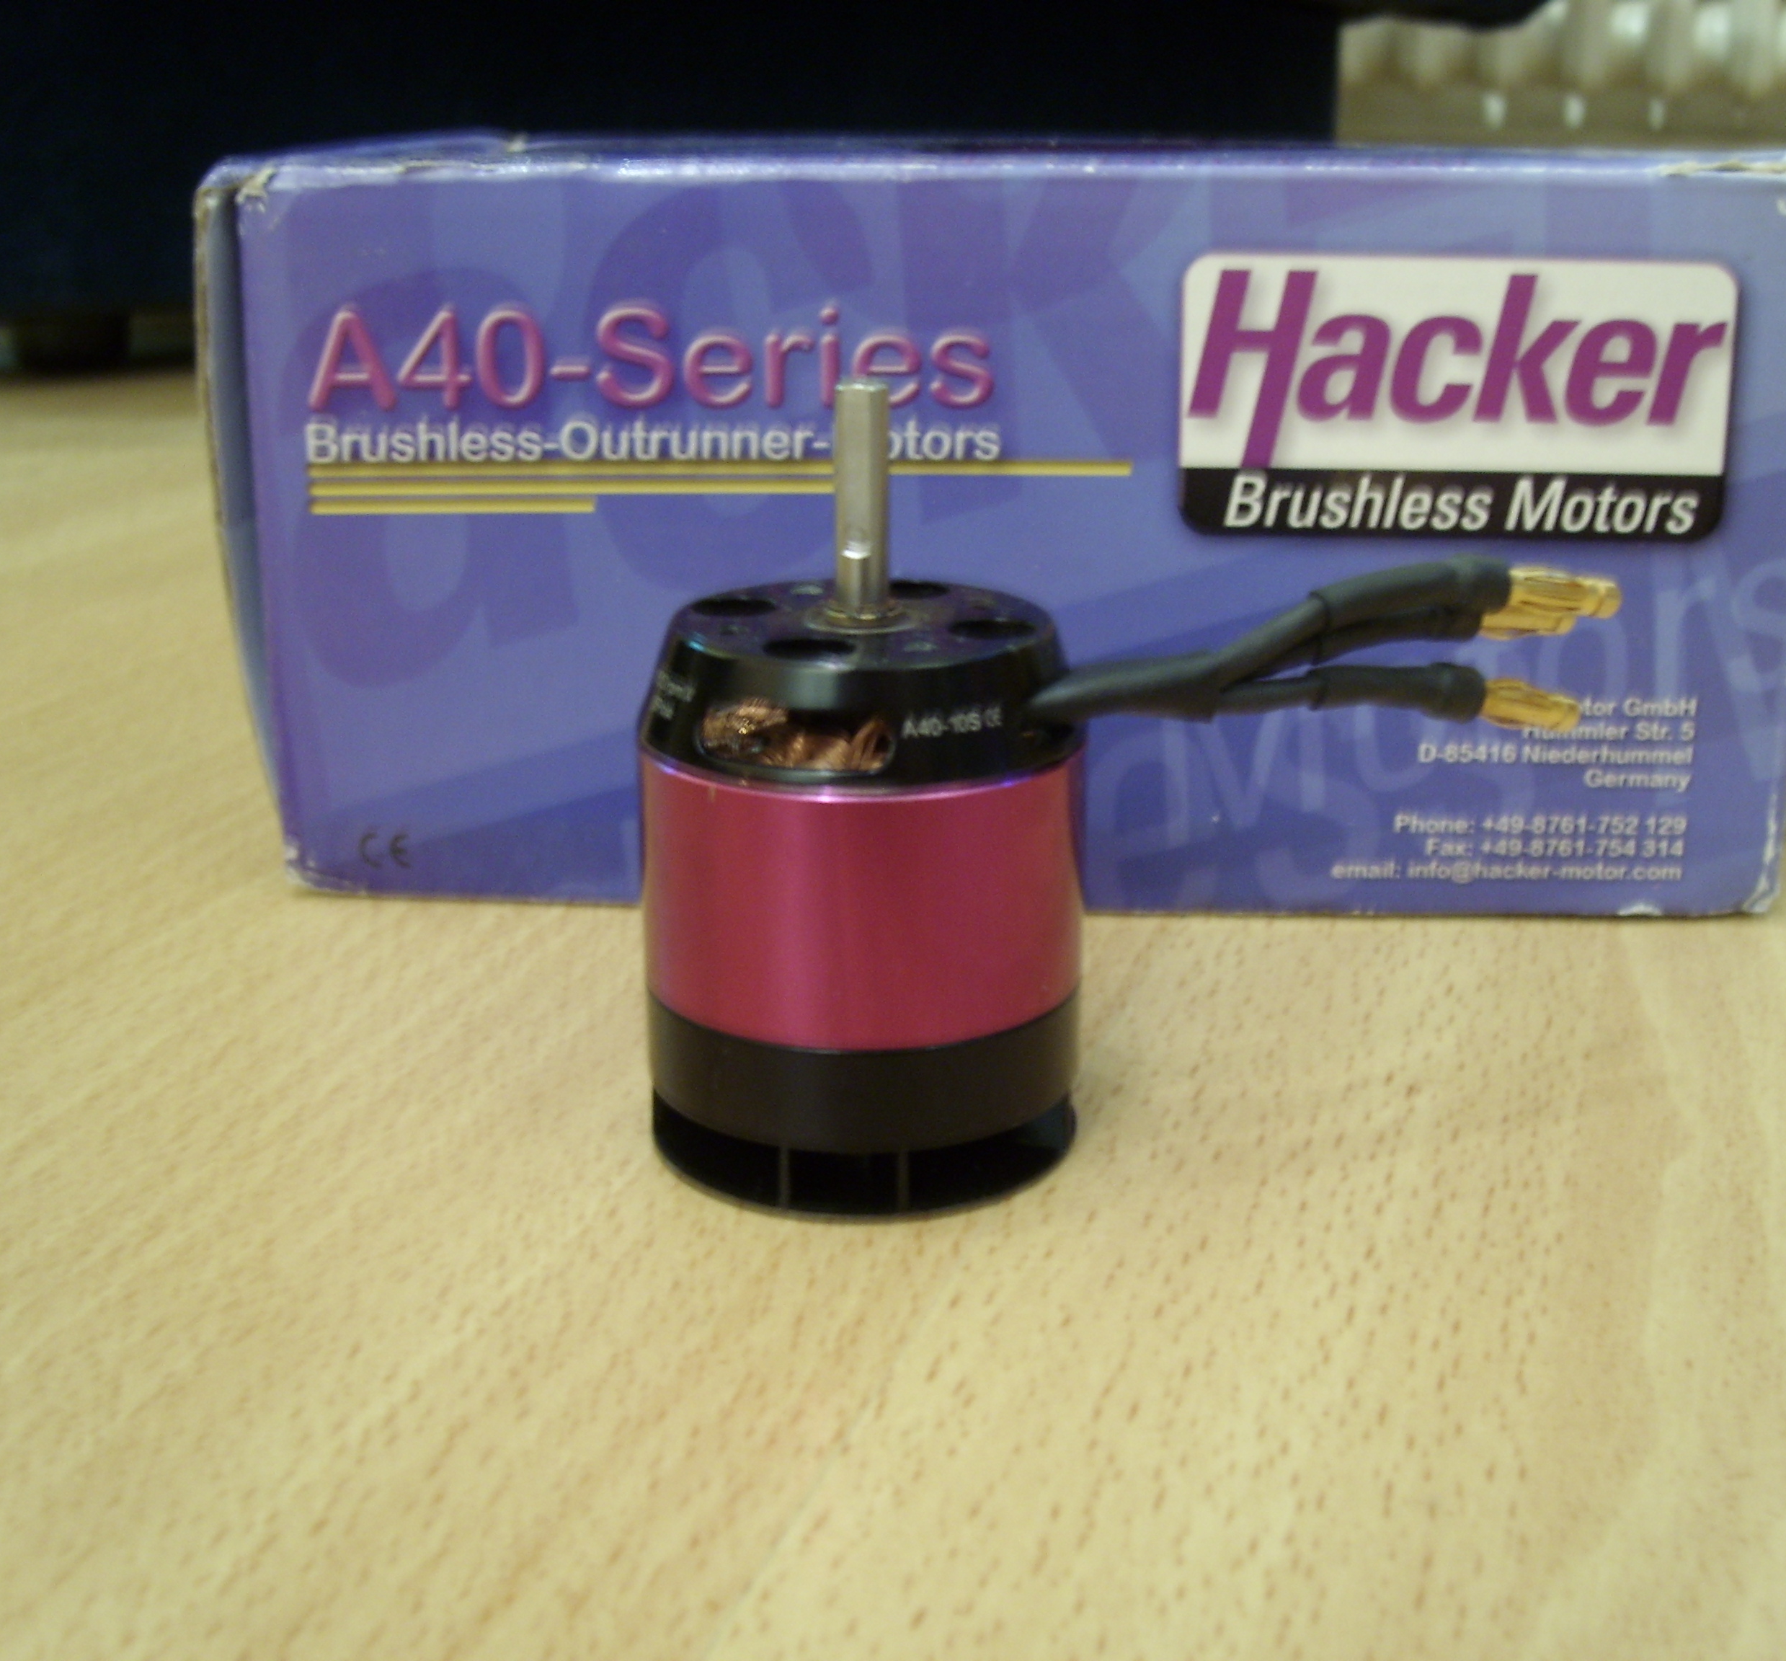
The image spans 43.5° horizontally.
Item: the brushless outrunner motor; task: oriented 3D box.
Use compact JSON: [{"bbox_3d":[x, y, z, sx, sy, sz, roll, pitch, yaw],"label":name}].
[{"bbox_3d":[0.021,-0.005,0.211,0.091,0.073,0.043,0,19,0],"label":"brushless outrunner motor"}]

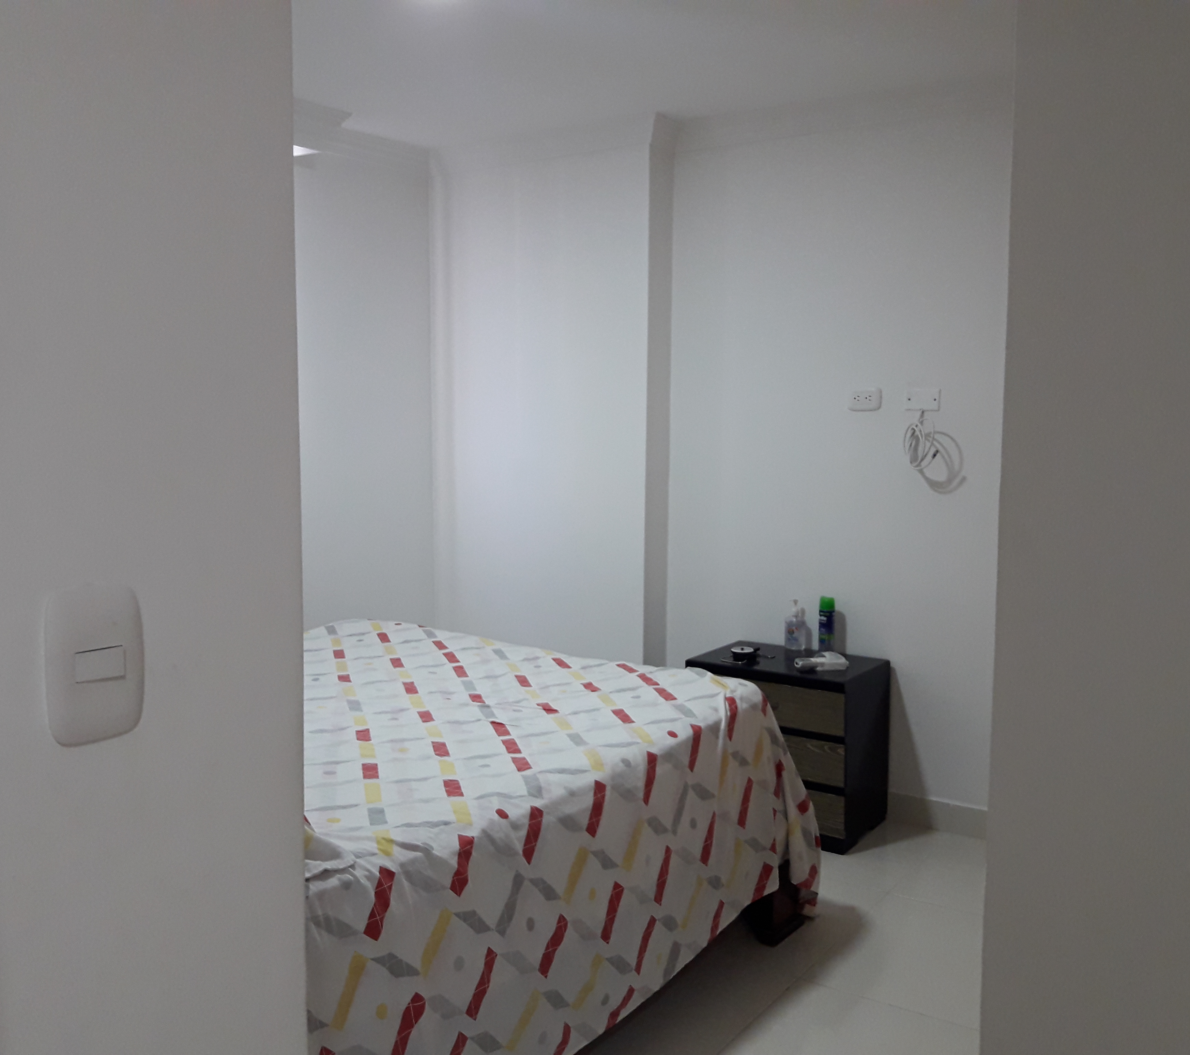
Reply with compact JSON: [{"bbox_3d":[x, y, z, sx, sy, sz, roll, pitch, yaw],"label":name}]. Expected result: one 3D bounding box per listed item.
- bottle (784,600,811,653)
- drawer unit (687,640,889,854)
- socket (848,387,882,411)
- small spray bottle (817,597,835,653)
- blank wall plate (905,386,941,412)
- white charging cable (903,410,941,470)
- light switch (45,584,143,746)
[{"bbox_3d":[0.688,0.336,3.894,0.066,0.174,0.045,5,7,39],"label":"bottle"},{"bbox_3d":[0.634,0.703,3.759,0.554,0.532,0.388,4,7,33],"label":"drawer unit"},{"bbox_3d":[0.882,-0.419,3.721,0.115,0.074,0.012,4,7,33],"label":"socket"},{"bbox_3d":[0.780,0.333,3.820,0.053,0.196,0.053,0,6,0],"label":"small spray bottle"},{"bbox_3d":[1.042,-0.408,3.625,0.113,0.072,0.006,4,7,33],"label":"blank wall plate"},{"bbox_3d":[1.029,-0.275,3.580,0.097,0.190,0.100,4,7,33],"label":"white charging cable"},{"bbox_3d":[-0.371,0.102,0.848,0.011,0.116,0.075,4,7,33],"label":"light switch"}]

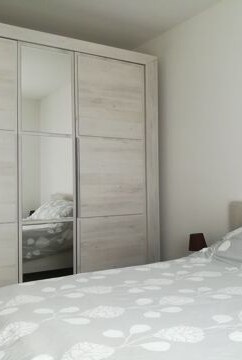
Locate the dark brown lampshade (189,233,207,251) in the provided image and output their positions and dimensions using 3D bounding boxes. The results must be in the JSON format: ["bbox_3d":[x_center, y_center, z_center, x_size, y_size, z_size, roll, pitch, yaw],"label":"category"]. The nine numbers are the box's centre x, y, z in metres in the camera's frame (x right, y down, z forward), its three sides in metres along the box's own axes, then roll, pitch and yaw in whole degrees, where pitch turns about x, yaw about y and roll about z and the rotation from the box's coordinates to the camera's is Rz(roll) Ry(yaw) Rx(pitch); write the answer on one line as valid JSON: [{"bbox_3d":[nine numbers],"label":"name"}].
[{"bbox_3d":[0.583,0.528,2.700,0.145,0.250,0.145,0,-1,-32],"label":"dark brown lampshade"}]

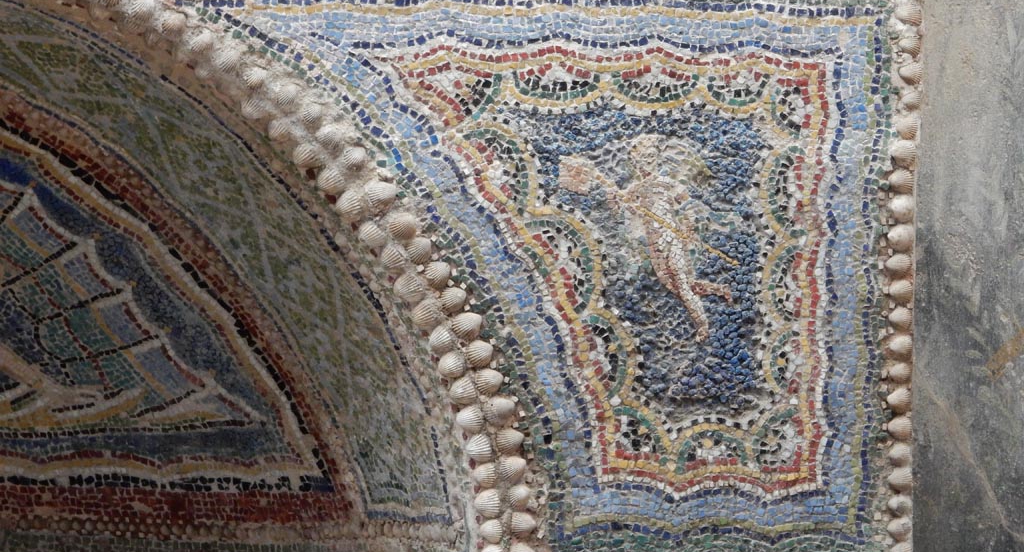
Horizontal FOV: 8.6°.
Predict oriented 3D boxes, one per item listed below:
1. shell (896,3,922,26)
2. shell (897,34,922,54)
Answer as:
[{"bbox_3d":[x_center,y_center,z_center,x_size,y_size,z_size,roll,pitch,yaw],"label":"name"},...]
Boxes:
[{"bbox_3d":[0.449,-0.295,7.650,0.030,0.026,0.013,1,0,8],"label":"shell"},{"bbox_3d":[0.449,-0.260,7.650,0.028,0.023,0.013,1,0,8],"label":"shell"}]

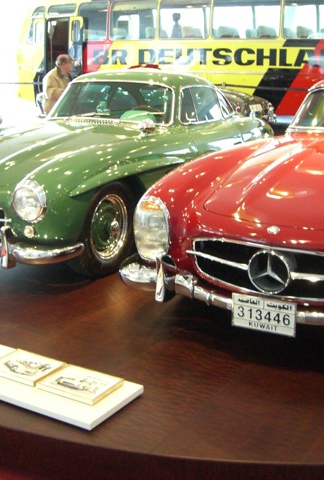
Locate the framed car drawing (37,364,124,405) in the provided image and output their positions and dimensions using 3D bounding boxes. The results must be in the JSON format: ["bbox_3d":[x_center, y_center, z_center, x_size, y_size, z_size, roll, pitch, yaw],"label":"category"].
[{"bbox_3d":[-0.350,0.625,3.038,0.300,0.025,0.220,9,17,30],"label":"framed car drawing"}]

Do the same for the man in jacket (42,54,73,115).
[{"bbox_3d":[-1.532,-1.920,10.500,0.500,1.710,0.550,7,16,26],"label":"man in jacket"}]

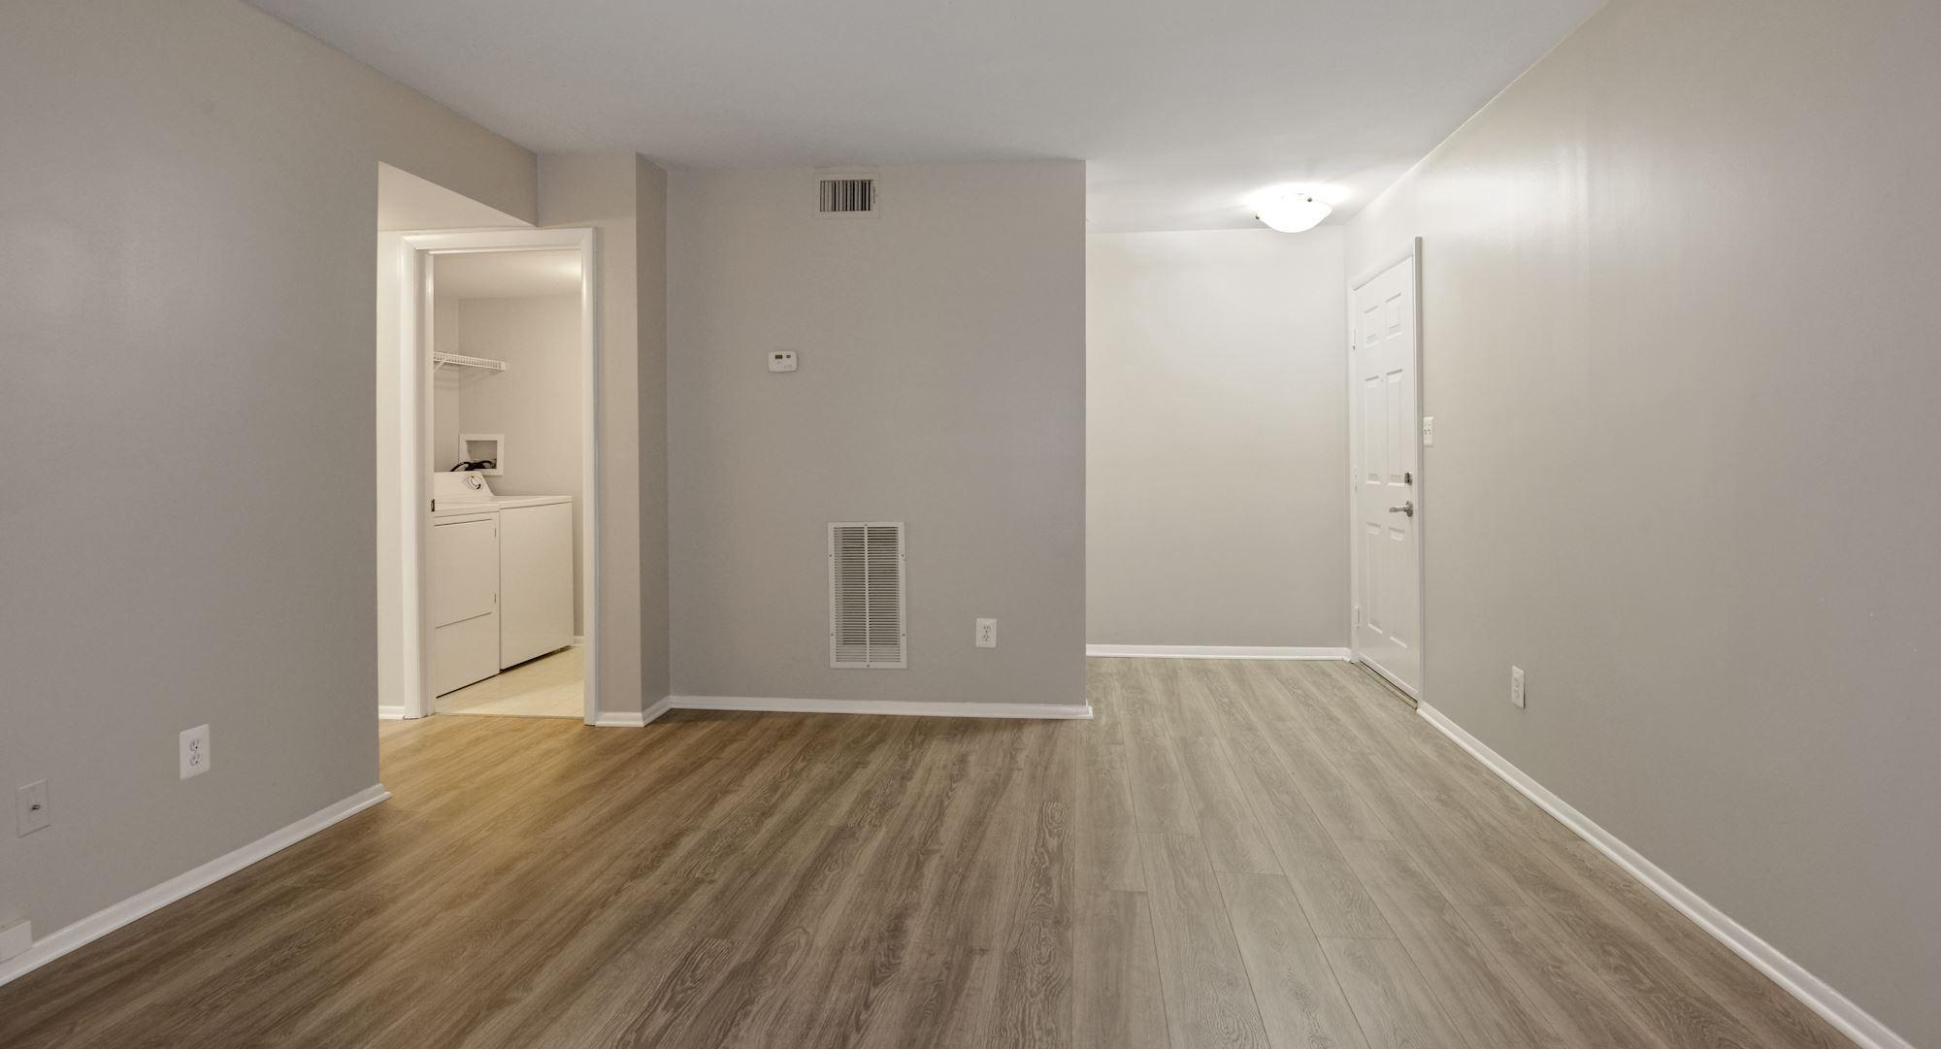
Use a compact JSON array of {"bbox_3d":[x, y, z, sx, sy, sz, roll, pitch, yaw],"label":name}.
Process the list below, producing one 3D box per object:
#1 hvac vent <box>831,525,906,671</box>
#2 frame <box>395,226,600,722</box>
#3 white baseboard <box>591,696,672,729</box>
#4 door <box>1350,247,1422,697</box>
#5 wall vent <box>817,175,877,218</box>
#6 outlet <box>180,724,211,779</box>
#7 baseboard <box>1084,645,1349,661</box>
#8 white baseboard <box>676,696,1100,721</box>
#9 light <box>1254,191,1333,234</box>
[{"bbox_3d":[-0.464,0.321,4.151,0.354,0.661,0.022,0,4,7],"label":"hvac vent"},{"bbox_3d":[-2.105,-0.210,4.091,0.899,2.141,0.121,0,4,7],"label":"frame"},{"bbox_3d":[-1.499,0.834,4.125,0.251,0.065,0.291,0,4,7],"label":"white baseboard"},{"bbox_3d":[2.085,-0.260,4.623,0.060,2.090,1.005,0,4,7],"label":"door"},{"bbox_3d":[-0.546,-1.448,4.051,0.286,0.199,0.022,0,4,7],"label":"wall vent"},{"bbox_3d":[-2.075,0.610,2.454,0.009,0.123,0.080,0,4,7],"label":"outlet"},{"bbox_3d":[1.414,0.746,5.338,1.477,0.067,0.020,0,4,7],"label":"baseboard"},{"bbox_3d":[-0.431,0.827,4.174,1.960,0.063,0.022,0,4,7],"label":"white baseboard"},{"bbox_3d":[1.596,-1.536,4.531,0.402,0.141,0.402,0,4,7],"label":"light"}]

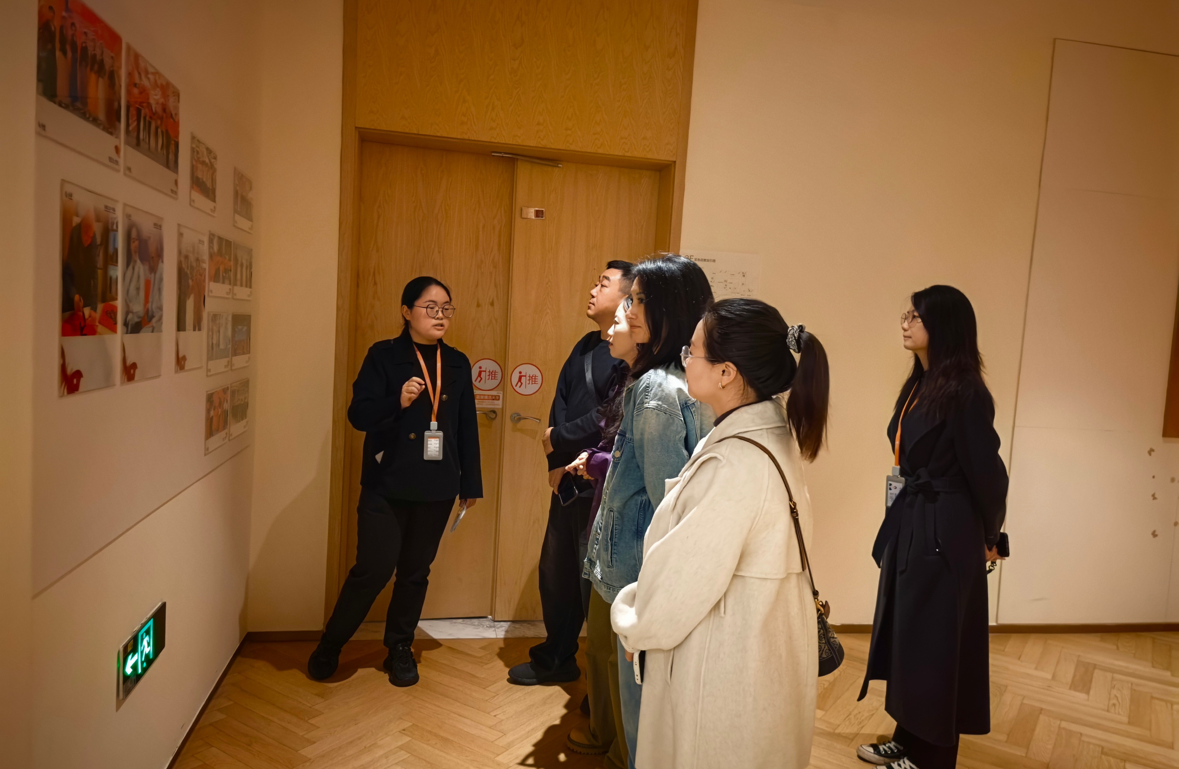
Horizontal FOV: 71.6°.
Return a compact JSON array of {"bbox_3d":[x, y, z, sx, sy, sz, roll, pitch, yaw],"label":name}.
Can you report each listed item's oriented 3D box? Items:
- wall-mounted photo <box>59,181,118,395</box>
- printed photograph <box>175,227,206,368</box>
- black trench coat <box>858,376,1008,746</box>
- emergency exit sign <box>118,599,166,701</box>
[{"bbox_3d":[-1.083,-0.199,1.776,0.008,0.430,0.303,2,4,-11],"label":"wall-mounted photo"},{"bbox_3d":[-1.214,-0.257,2.494,0.010,0.425,0.297,3,4,-11],"label":"printed photograph"},{"bbox_3d":[1.172,0.581,2.747,0.440,1.240,0.500,4,4,3],"label":"black trench coat"},{"bbox_3d":[-1.194,0.711,2.192,0.020,0.139,0.335,2,4,-11],"label":"emergency exit sign"}]

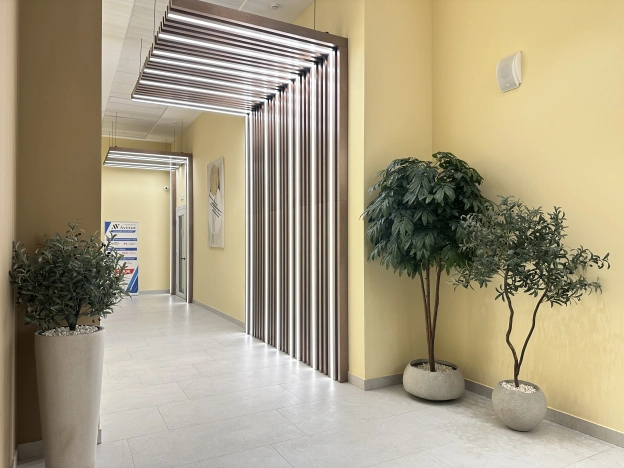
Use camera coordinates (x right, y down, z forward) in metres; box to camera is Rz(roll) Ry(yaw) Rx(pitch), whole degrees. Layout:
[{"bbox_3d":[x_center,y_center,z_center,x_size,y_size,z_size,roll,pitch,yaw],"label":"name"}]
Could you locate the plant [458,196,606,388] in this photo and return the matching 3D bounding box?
[{"bbox_3d":[1.664,0.476,3.440,0.795,1.590,1.208,0,-1,-28],"label":"plant"}]

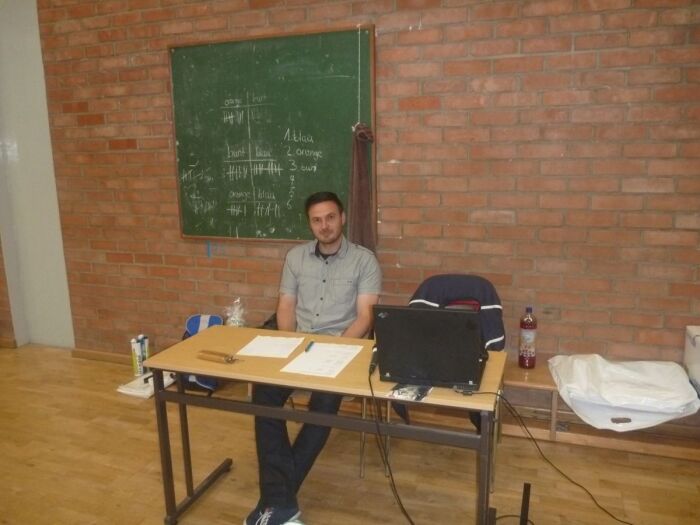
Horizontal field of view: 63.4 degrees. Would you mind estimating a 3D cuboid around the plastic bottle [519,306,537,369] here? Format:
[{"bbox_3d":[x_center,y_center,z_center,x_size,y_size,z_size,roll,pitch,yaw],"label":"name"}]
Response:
[{"bbox_3d":[0.914,0.378,2.878,0.086,0.312,0.086,3,11,19],"label":"plastic bottle"}]

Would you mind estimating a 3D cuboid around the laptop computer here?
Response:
[{"bbox_3d":[0.289,0.256,1.958,0.330,0.284,0.335,2,11,17],"label":"laptop computer"}]

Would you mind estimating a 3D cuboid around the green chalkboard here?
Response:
[{"bbox_3d":[-0.477,-0.717,3.379,1.333,1.199,0.030,3,11,19],"label":"green chalkboard"}]

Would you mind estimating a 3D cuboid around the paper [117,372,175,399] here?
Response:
[{"bbox_3d":[-1.305,0.783,3.714,0.280,0.026,0.400,3,11,19],"label":"paper"}]

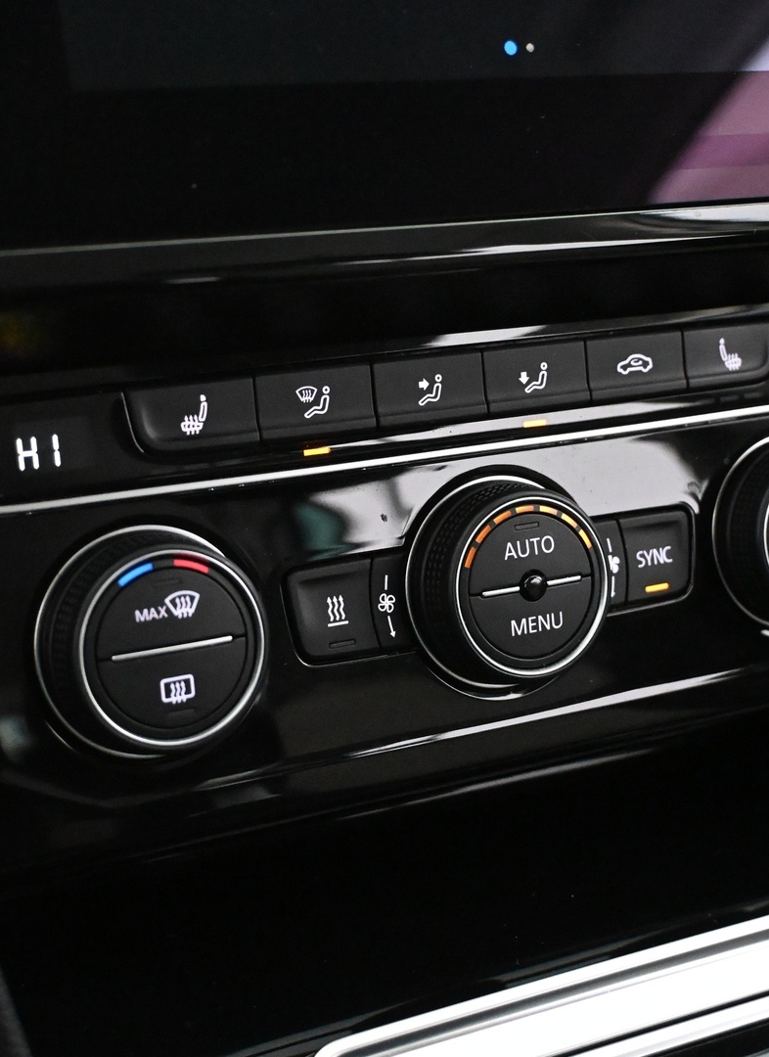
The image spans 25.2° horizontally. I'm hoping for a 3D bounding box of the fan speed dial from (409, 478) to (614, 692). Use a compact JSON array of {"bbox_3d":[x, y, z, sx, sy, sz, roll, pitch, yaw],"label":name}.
[{"bbox_3d":[0.027,0.011,0.346,0.044,0.044,0.014,-9,6,-25],"label":"fan speed dial"}]

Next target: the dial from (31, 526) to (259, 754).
[{"bbox_3d":[-0.041,0.021,0.313,0.044,0.044,0.014,-9,6,-25],"label":"dial"}]

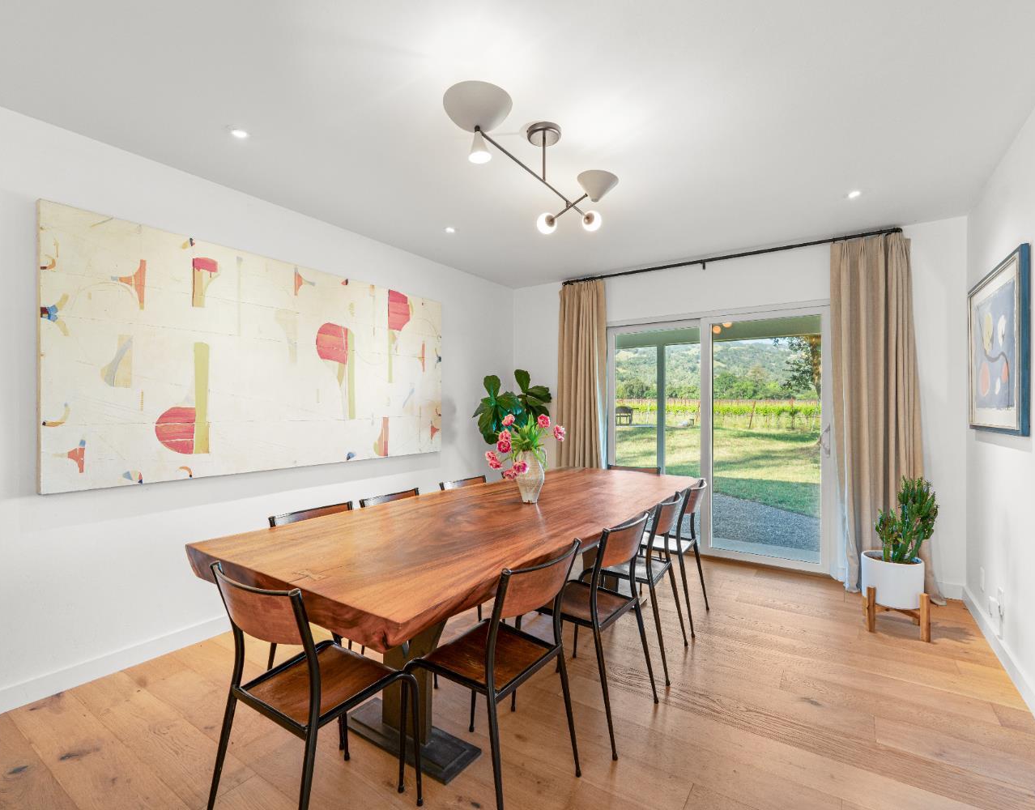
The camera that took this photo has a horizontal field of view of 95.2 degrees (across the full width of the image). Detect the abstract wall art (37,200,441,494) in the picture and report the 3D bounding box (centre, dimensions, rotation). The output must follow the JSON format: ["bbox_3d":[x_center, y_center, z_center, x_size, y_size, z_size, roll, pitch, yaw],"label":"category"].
[{"bbox_3d":[-1.331,-0.237,2.980,0.045,1.245,2.410,0,0,34],"label":"abstract wall art"}]

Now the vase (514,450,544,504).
[{"bbox_3d":[0.063,0.360,2.410,0.155,0.265,0.155,0,0,35],"label":"vase"}]

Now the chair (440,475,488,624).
[{"bbox_3d":[-0.153,0.845,2.762,0.482,0.803,0.422,0,0,34],"label":"chair"}]

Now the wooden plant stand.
[{"bbox_3d":[2.107,1.124,2.641,0.276,0.246,0.276,0,0,29],"label":"wooden plant stand"}]

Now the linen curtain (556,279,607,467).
[{"bbox_3d":[0.556,0.067,4.379,0.572,2.349,0.171,0,0,34],"label":"linen curtain"}]

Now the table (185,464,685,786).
[{"bbox_3d":[0.058,0.871,2.430,1.090,0.760,2.690,0,0,35],"label":"table"}]

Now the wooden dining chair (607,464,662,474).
[{"bbox_3d":[0.725,0.843,3.279,0.422,0.803,0.482,0,0,27],"label":"wooden dining chair"}]

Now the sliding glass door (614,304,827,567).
[{"bbox_3d":[1.614,0.256,4.036,1.830,2.020,0.100,0,0,35],"label":"sliding glass door"}]

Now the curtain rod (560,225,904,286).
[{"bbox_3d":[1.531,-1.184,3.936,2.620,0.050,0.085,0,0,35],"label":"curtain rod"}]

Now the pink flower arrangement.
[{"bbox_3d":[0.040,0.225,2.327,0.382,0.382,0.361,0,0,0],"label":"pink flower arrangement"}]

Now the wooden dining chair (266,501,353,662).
[{"bbox_3d":[-0.734,0.846,1.961,0.480,0.800,0.430,0,0,35],"label":"wooden dining chair"}]

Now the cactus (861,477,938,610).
[{"bbox_3d":[2.150,0.770,2.672,0.330,0.720,0.320,0,0,35],"label":"cactus"}]

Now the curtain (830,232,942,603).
[{"bbox_3d":[2.406,0.071,3.110,0.582,2.349,0.181,0,0,34],"label":"curtain"}]

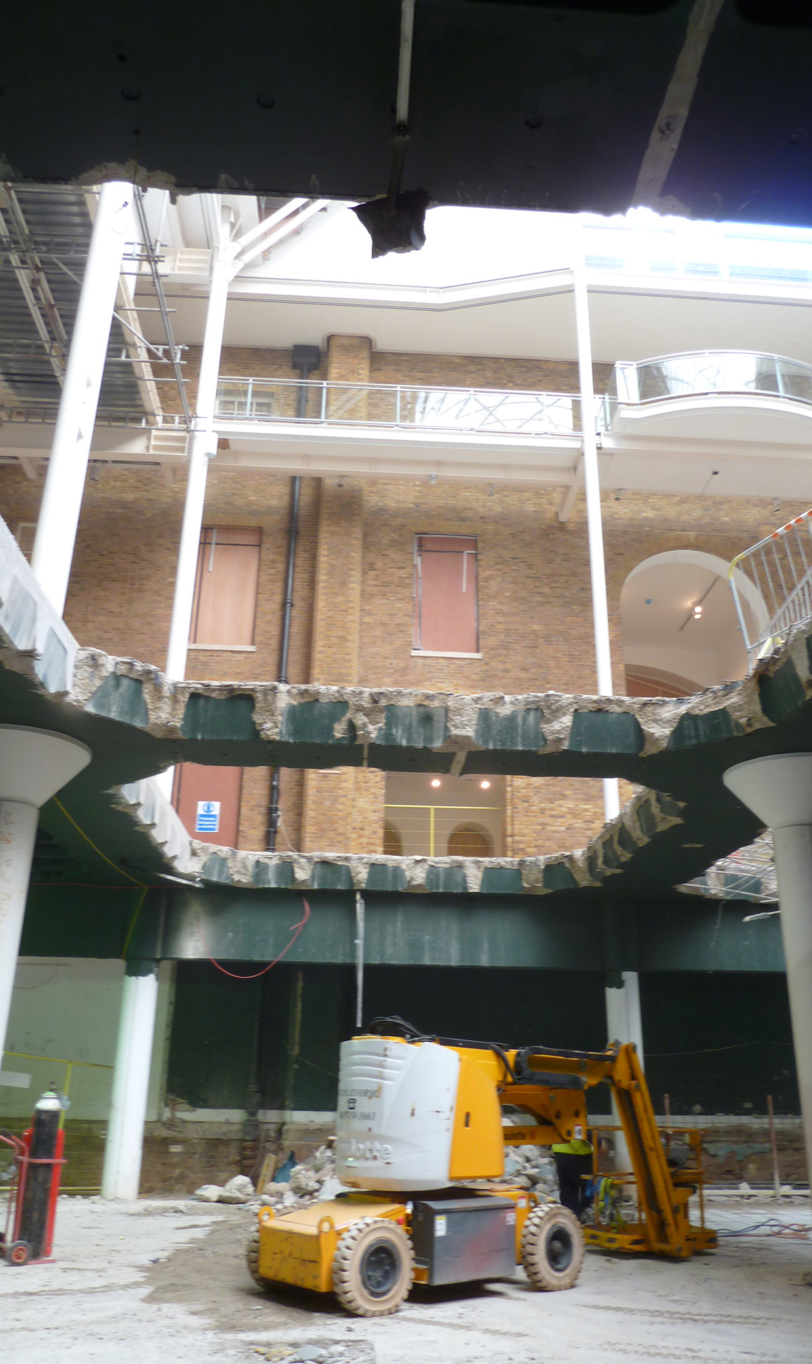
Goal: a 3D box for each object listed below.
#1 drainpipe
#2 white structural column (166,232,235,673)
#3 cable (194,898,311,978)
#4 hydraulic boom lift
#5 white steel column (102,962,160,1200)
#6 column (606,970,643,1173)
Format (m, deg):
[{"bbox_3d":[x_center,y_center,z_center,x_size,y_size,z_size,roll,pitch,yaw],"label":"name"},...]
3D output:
[{"bbox_3d":[-2.492,-2.401,21.172,0.600,12.151,0.450,2,-22,-2],"label":"drainpipe"},{"bbox_3d":[-3.946,-4.518,19.017,0.340,11.466,0.340,2,-22,-2],"label":"white structural column"},{"bbox_3d":[-2.375,3.952,15.198,1.804,1.233,0.200,2,-22,-2],"label":"cable"},{"bbox_3d":[0.996,4.478,9.443,5.000,2.100,1.580,17,-26,-34],"label":"hydraulic boom lift"},{"bbox_3d":[-4.104,5.884,14.747,0.500,3.215,0.500,2,-22,-2],"label":"white steel column"},{"bbox_3d":[3.431,6.134,15.081,0.500,3.285,0.500,2,-22,-2],"label":"column"}]

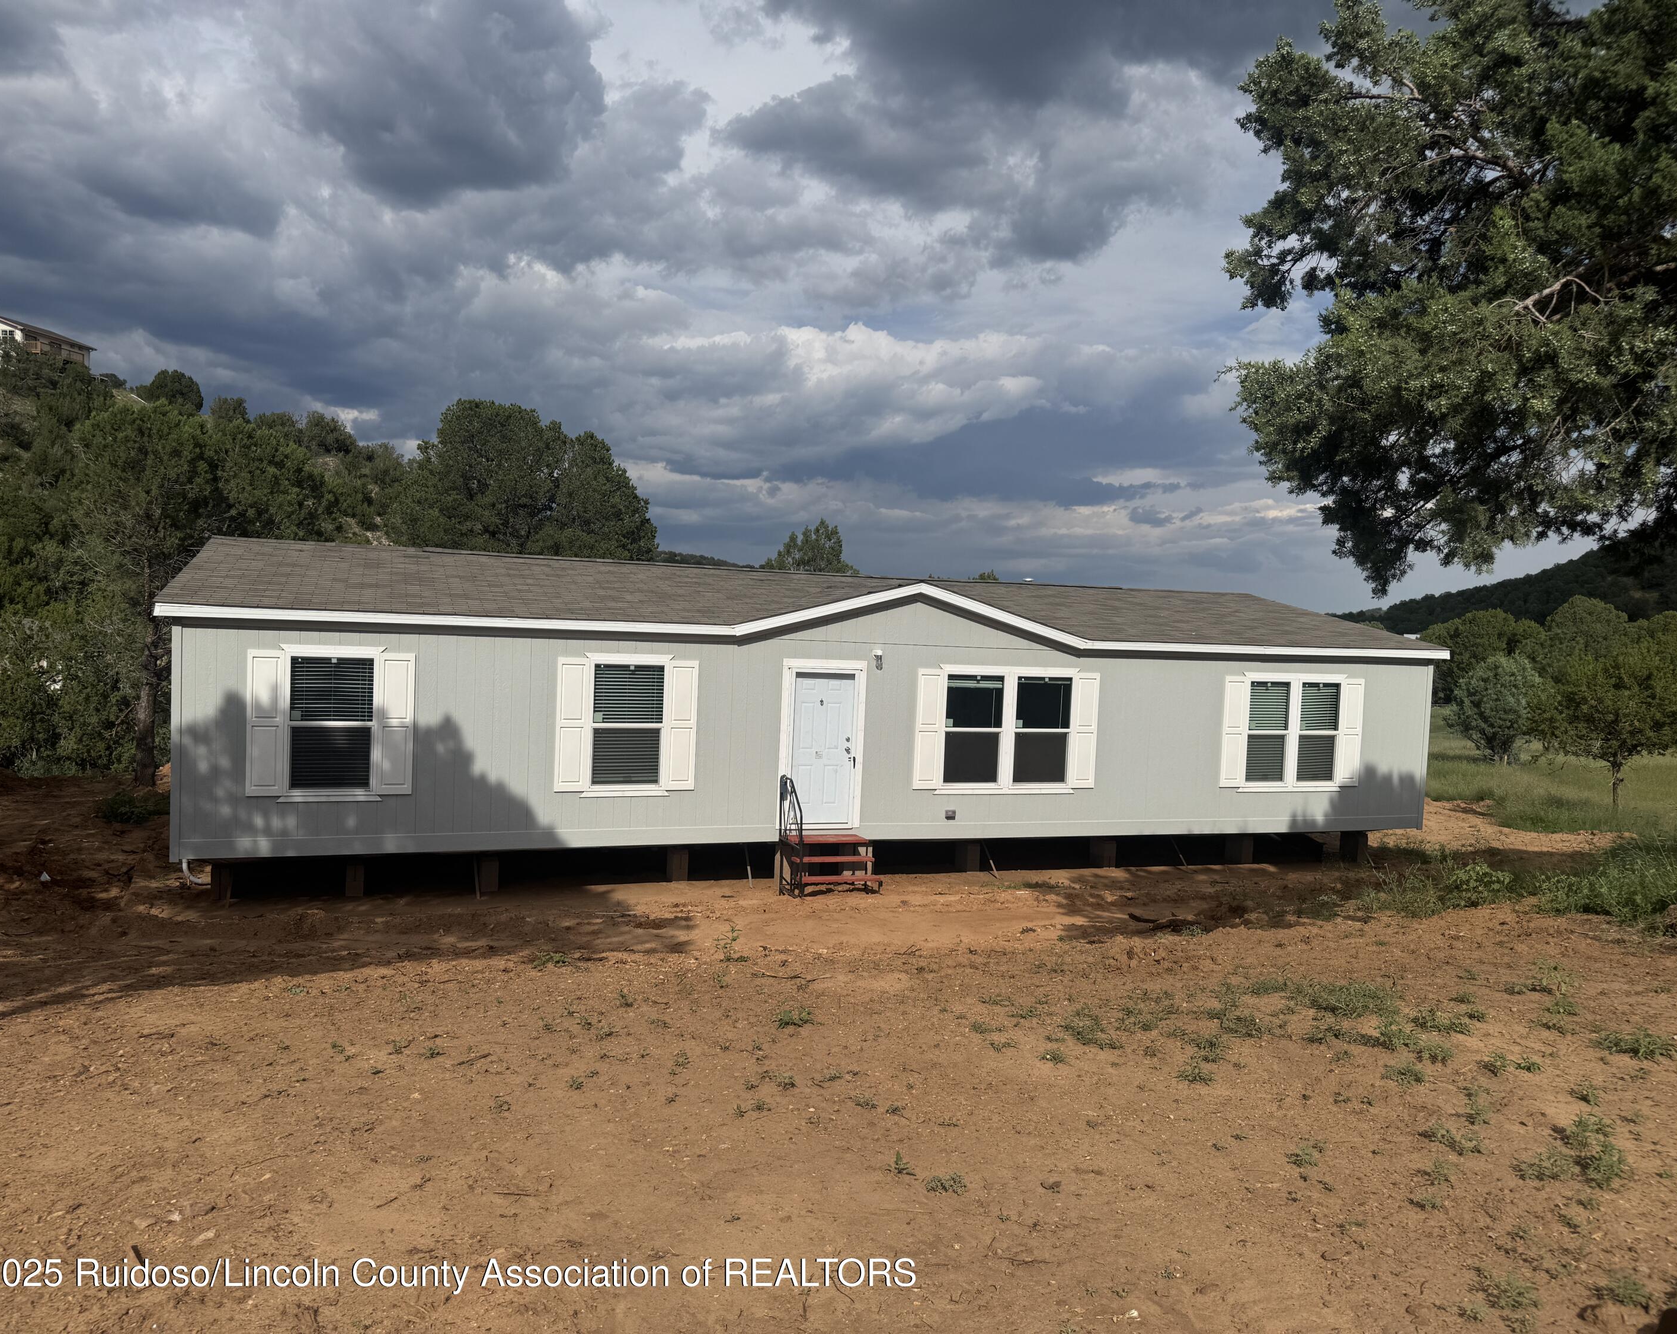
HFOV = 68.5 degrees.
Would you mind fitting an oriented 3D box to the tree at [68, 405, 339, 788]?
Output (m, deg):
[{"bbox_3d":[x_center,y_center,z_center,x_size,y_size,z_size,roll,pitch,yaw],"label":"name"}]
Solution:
[{"bbox_3d":[-11.128,-1.229,21.465,4.500,6.700,4.500,1,3,-27],"label":"tree"}]

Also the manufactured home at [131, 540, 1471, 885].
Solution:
[{"bbox_3d":[-0.528,0.435,20.133,17.430,4.090,9.200,1,3,-20],"label":"manufactured home"}]

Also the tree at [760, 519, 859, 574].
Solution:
[{"bbox_3d":[-1.216,-2.118,48.180,4.600,7.300,4.600,2,3,-2],"label":"tree"}]

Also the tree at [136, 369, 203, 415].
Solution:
[{"bbox_3d":[-56.836,-22.983,105.118,5.200,4.800,5.200,1,3,-29],"label":"tree"}]

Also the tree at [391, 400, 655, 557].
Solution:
[{"bbox_3d":[-9.472,-3.219,36.226,7.400,9.200,7.400,2,3,-15],"label":"tree"}]

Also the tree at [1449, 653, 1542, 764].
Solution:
[{"bbox_3d":[18.033,1.183,34.076,2.750,3.100,2.750,4,3,28],"label":"tree"}]

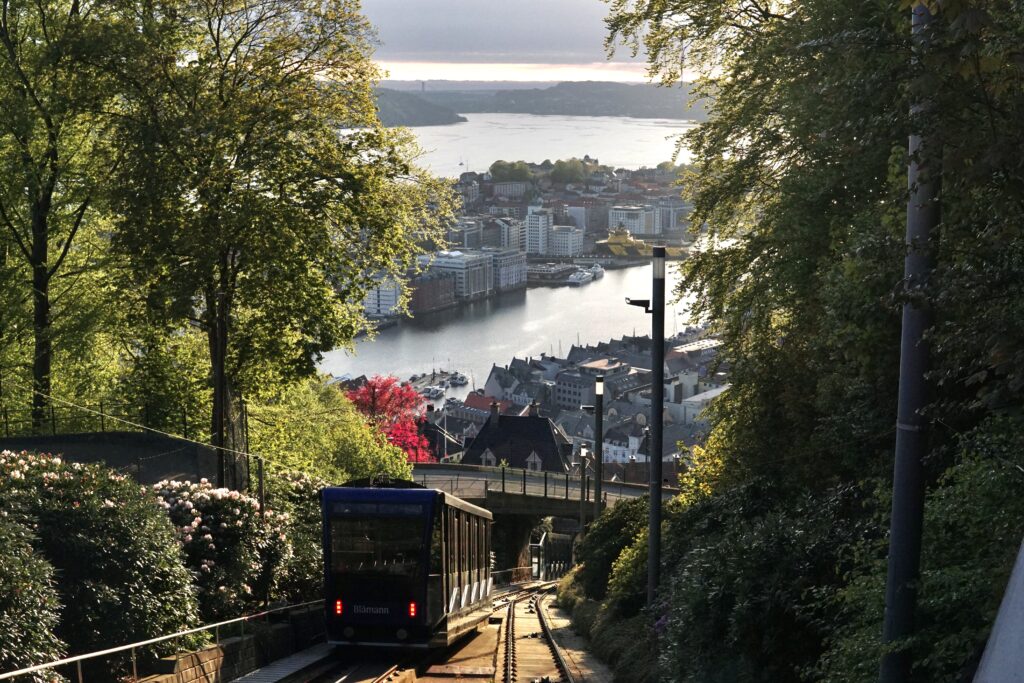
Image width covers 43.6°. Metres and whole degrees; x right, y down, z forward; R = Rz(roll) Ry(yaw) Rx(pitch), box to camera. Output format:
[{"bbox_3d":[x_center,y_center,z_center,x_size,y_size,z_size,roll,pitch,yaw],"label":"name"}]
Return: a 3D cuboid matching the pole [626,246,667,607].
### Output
[{"bbox_3d":[2.263,1.554,21.820,0.570,6.343,0.200,-1,11,-6],"label":"pole"}]

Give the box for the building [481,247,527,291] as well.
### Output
[{"bbox_3d":[-6.900,-56.428,982.534,20.000,28.000,38.000,7,14,31],"label":"building"}]

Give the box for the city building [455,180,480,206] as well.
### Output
[{"bbox_3d":[-43.819,-148.843,1287.343,22.000,21.000,13.500,8,14,34],"label":"city building"}]

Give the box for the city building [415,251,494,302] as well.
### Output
[{"bbox_3d":[-41.544,-49.179,927.656,41.000,27.000,34.000,8,14,34],"label":"city building"}]

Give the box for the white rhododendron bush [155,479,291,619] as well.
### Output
[{"bbox_3d":[-6.626,4.761,29.300,2.850,2.950,2.700,0,12,0],"label":"white rhododendron bush"}]

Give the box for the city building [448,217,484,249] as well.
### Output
[{"bbox_3d":[-38.000,-81.429,1060.103,20.000,35.000,22.000,7,14,31],"label":"city building"}]

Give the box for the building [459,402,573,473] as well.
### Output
[{"bbox_3d":[0.800,12.908,145.322,12.300,12.500,12.300,1,11,6],"label":"building"}]

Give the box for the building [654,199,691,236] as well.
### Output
[{"bbox_3d":[162.213,-127.142,1298.558,18.000,28.000,50.000,6,13,26],"label":"building"}]

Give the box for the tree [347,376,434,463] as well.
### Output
[{"bbox_3d":[-8.400,6.395,91.513,6.800,8.300,6.600,0,11,0],"label":"tree"}]

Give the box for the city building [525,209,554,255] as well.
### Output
[{"bbox_3d":[24.800,-99.809,1150.248,16.000,42.000,20.000,7,14,31],"label":"city building"}]

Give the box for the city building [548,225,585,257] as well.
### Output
[{"bbox_3d":[46.267,-88.051,1109.996,21.000,25.000,22.000,6,13,29],"label":"city building"}]

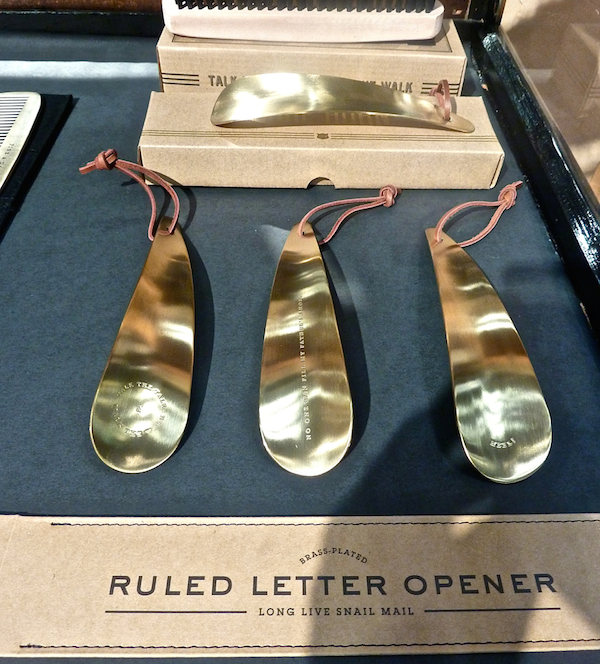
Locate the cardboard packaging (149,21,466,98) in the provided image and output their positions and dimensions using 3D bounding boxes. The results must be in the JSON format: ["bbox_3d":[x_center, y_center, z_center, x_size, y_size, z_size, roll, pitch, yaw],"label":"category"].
[{"bbox_3d":[0.009,-0.209,0.455,0.223,0.051,0.068,1,49,-2],"label":"cardboard packaging"}]

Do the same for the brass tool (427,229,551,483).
[{"bbox_3d":[0.088,-0.002,0.300,0.044,0.023,0.178,0,49,-3],"label":"brass tool"}]

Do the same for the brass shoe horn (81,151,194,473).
[{"bbox_3d":[-0.096,-0.028,0.313,0.088,0.024,0.233,-1,49,-3],"label":"brass shoe horn"}]

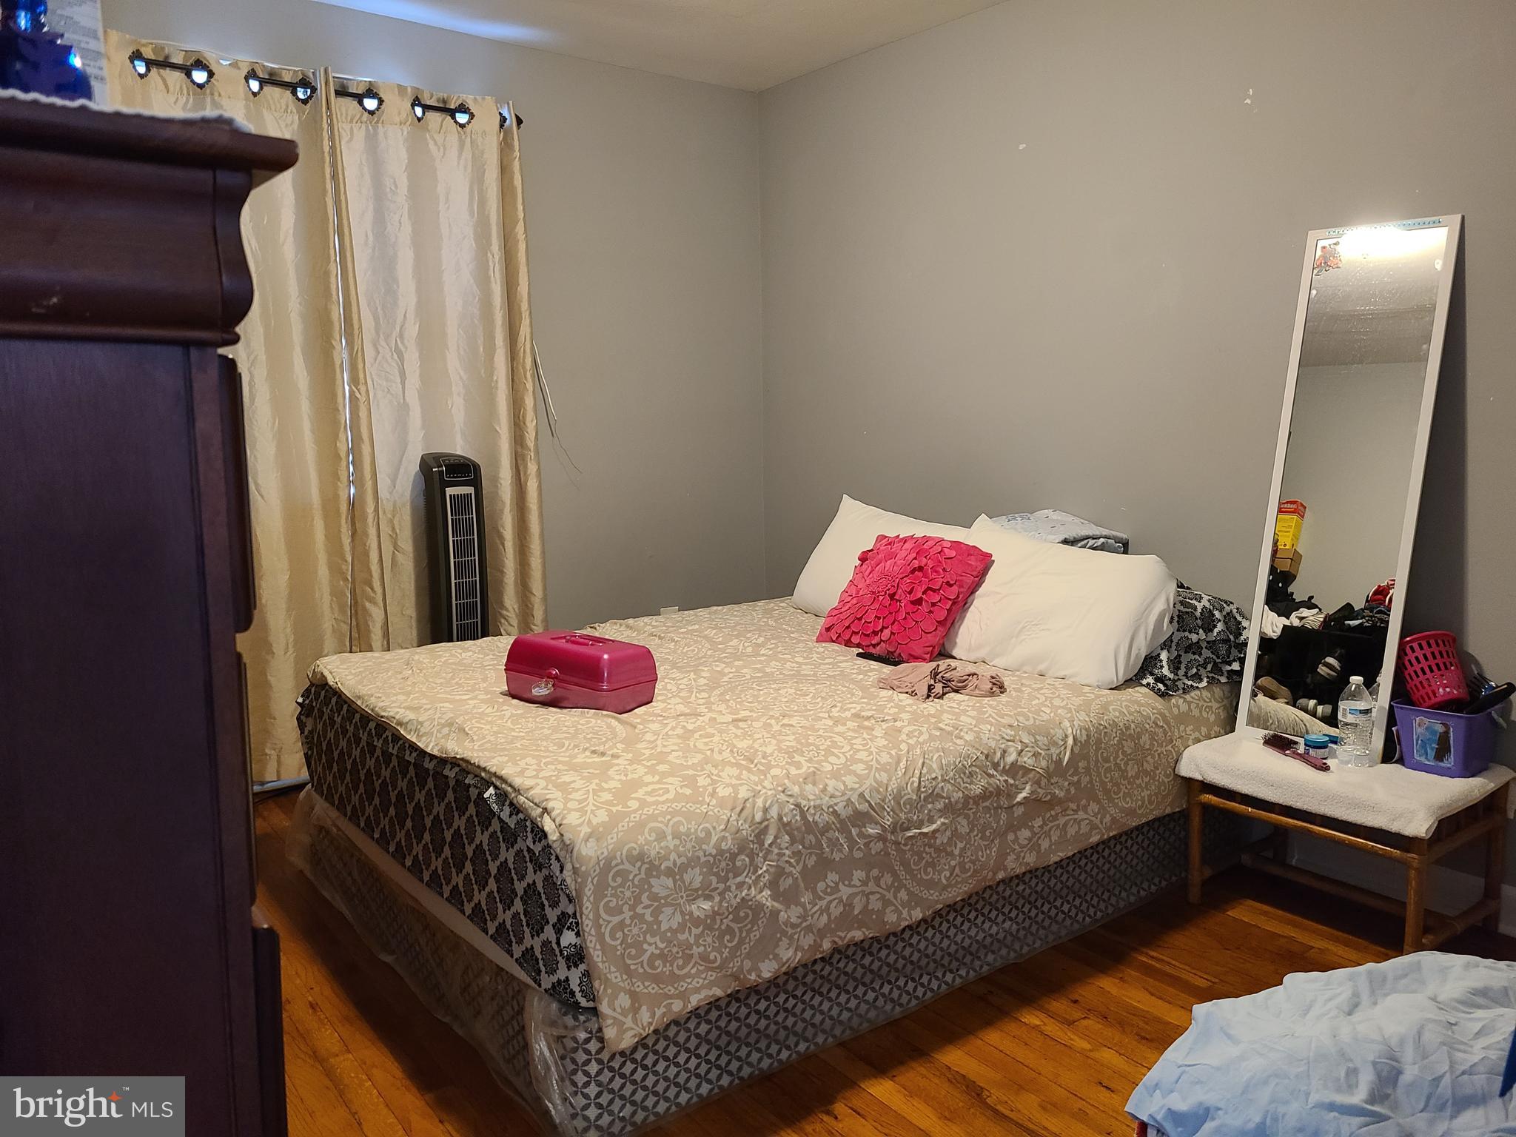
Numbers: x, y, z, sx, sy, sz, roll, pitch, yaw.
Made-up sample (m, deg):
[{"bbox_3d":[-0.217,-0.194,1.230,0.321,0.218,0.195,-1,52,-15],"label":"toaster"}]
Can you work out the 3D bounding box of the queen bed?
[{"bbox_3d":[0.044,0.510,3.000,2.010,0.565,1.570,-6,9,-37],"label":"queen bed"}]

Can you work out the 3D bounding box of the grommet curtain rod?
[{"bbox_3d":[-1.292,-1.464,3.491,1.240,0.070,0.080,-6,9,-37],"label":"grommet curtain rod"}]

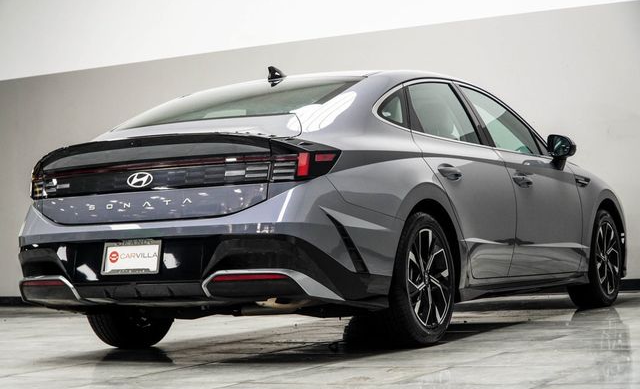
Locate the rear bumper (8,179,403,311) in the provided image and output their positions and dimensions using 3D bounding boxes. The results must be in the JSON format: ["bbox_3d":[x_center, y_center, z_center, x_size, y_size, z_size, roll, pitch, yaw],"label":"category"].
[{"bbox_3d":[-0.624,0.262,5.838,1.850,0.590,0.810,-3,-2,30],"label":"rear bumper"}]

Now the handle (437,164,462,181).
[{"bbox_3d":[0.650,-0.106,6.225,0.055,0.055,0.245,-3,-2,30],"label":"handle"}]

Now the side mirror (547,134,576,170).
[{"bbox_3d":[1.473,-0.262,7.575,0.200,0.185,0.130,-3,-2,30],"label":"side mirror"}]

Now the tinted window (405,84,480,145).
[{"bbox_3d":[0.636,-0.457,6.671,0.050,0.416,0.733,-31,-16,26],"label":"tinted window"}]

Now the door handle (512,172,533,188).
[{"bbox_3d":[1.157,-0.080,7.093,0.055,0.055,0.245,-3,-2,30],"label":"door handle"}]

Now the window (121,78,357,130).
[{"bbox_3d":[-0.435,-0.479,6.239,1.150,0.090,0.720,-3,20,30],"label":"window"}]

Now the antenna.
[{"bbox_3d":[-0.225,-0.634,6.616,0.065,0.078,0.170,-3,-2,30],"label":"antenna"}]

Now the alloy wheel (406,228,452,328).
[{"bbox_3d":[0.442,0.411,6.043,0.190,0.485,0.485,-3,-2,30],"label":"alloy wheel"}]

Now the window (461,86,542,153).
[{"bbox_3d":[1.085,-0.434,7.424,0.050,0.438,0.757,-31,-16,26],"label":"window"}]

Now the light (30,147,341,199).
[{"bbox_3d":[-0.724,-0.084,5.703,1.720,0.170,0.370,-3,-2,30],"label":"light"}]

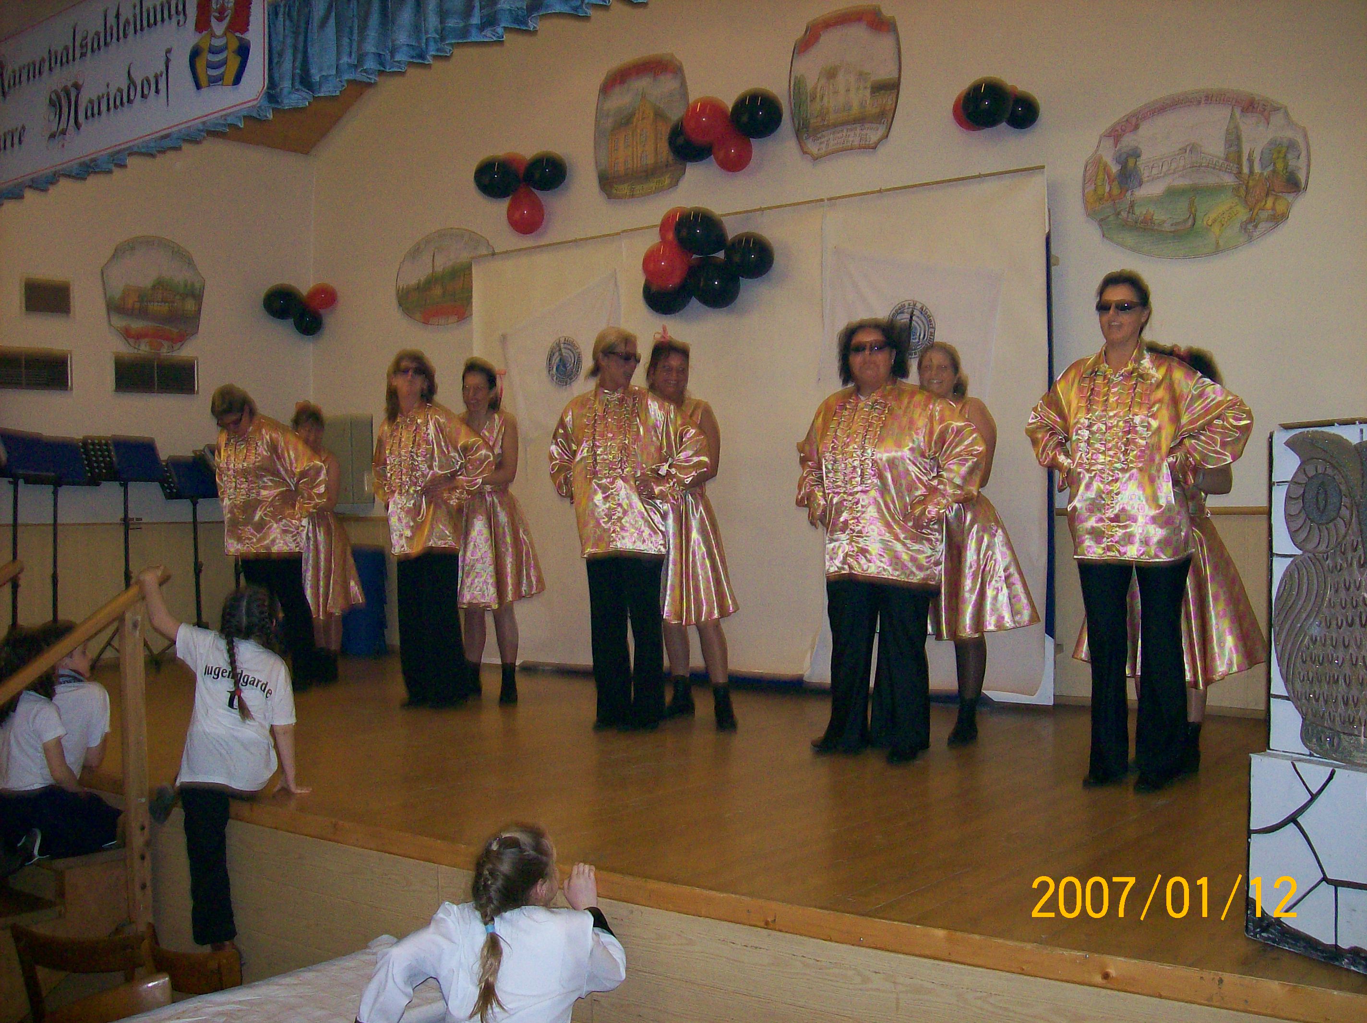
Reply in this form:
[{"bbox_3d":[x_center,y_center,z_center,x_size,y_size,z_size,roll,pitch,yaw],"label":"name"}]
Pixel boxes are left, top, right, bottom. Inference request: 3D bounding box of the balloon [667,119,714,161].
[{"bbox_3d":[0.039,-2.064,7.900,0.250,0.250,0.250,0,0,0],"label":"balloon"}]

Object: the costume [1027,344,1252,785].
[{"bbox_3d":[1.533,0.166,4.778,0.740,1.457,0.420,-1,-1,30],"label":"costume"}]

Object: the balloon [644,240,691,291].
[{"bbox_3d":[-0.101,-1.405,8.107,0.280,0.293,0.280,0,-1,0],"label":"balloon"}]

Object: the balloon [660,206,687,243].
[{"bbox_3d":[-0.015,-1.583,7.930,0.245,0.250,0.250,0,0,0],"label":"balloon"}]

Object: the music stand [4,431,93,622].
[{"bbox_3d":[-3.758,0.264,8.486,0.500,1.410,0.480,0,-1,-39],"label":"music stand"}]

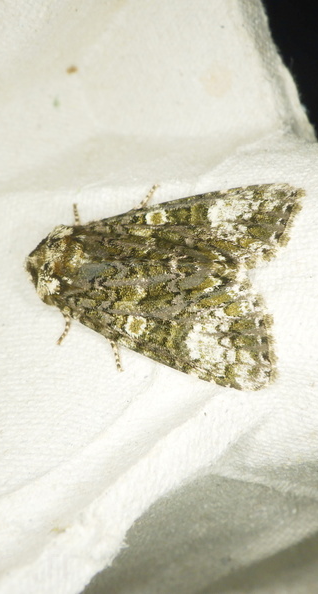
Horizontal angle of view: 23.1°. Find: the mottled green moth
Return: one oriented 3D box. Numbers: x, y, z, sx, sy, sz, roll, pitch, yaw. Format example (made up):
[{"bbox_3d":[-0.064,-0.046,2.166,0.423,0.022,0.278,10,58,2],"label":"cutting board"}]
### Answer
[{"bbox_3d":[0.000,-0.001,0.061,0.021,0.006,0.016,6,85,-2],"label":"mottled green moth"}]

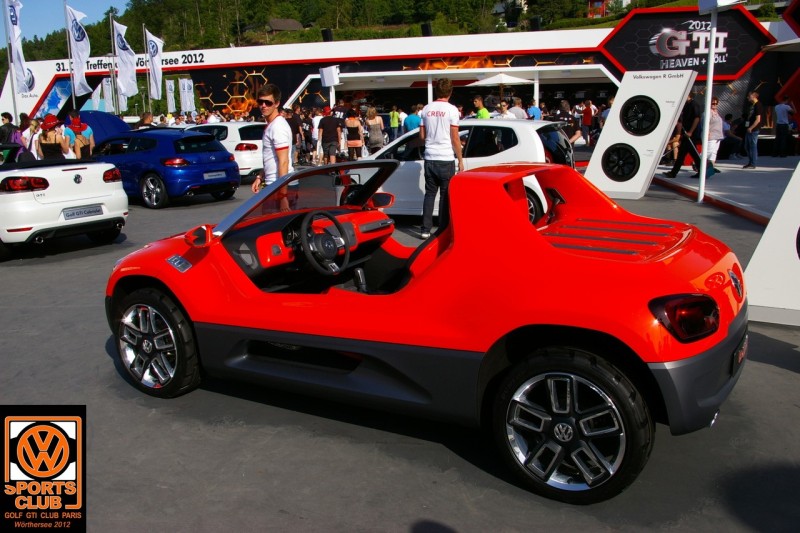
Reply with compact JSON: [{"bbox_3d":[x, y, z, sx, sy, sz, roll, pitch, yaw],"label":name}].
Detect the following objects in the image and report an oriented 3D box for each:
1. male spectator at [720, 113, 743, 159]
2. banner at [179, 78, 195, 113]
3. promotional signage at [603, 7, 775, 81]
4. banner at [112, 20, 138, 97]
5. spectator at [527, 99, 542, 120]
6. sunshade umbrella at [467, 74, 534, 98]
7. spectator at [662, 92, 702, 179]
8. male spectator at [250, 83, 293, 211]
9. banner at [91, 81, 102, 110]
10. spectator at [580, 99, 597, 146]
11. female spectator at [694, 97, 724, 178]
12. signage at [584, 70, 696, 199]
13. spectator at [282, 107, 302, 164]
[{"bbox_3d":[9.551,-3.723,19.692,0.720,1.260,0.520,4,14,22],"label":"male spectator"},{"bbox_3d":[-19.175,-15.394,62.000,1.400,3.100,0.150,-4,12,-14],"label":"banner"},{"bbox_3d":[8.806,-6.875,21.402,5.140,2.150,0.300,5,14,24],"label":"promotional signage"},{"bbox_3d":[-10.012,-7.586,25.119,1.050,2.850,0.350,-2,12,-6],"label":"banner"},{"bbox_3d":[3.915,-3.959,20.134,0.520,1.760,0.350,5,14,23],"label":"spectator"},{"bbox_3d":[3.255,-4.890,22.237,2.400,2.650,2.400,-1,12,0],"label":"sunshade umbrella"},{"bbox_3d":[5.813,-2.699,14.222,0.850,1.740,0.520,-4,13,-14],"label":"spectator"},{"bbox_3d":[-1.106,-0.731,6.250,0.420,1.800,0.520,-5,13,-20],"label":"male spectator"},{"bbox_3d":[-23.998,-13.545,54.455,0.950,2.750,0.300,-3,13,-11],"label":"banner"},{"bbox_3d":[7.290,-5.568,26.775,0.500,1.760,0.360,-8,14,-30],"label":"spectator"},{"bbox_3d":[6.900,-2.918,15.355,0.550,1.660,0.420,6,15,29],"label":"female spectator"},{"bbox_3d":[3.929,-2.179,11.536,1.750,2.050,0.450,6,14,29],"label":"signage"},{"bbox_3d":[-3.101,-3.901,20.614,0.500,1.760,0.360,6,14,30],"label":"spectator"}]

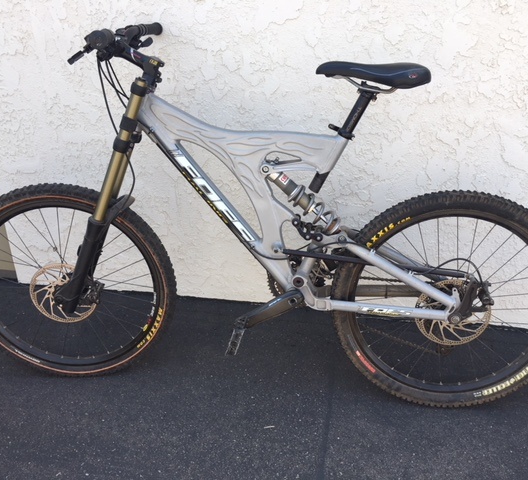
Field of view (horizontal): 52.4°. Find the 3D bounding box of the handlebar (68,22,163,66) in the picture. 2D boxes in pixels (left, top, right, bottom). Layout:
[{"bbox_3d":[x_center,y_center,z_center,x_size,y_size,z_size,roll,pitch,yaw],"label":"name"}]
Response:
[{"bbox_3d":[-0.367,-0.521,1.417,0.127,0.092,0.694,-1,23,0],"label":"handlebar"}]

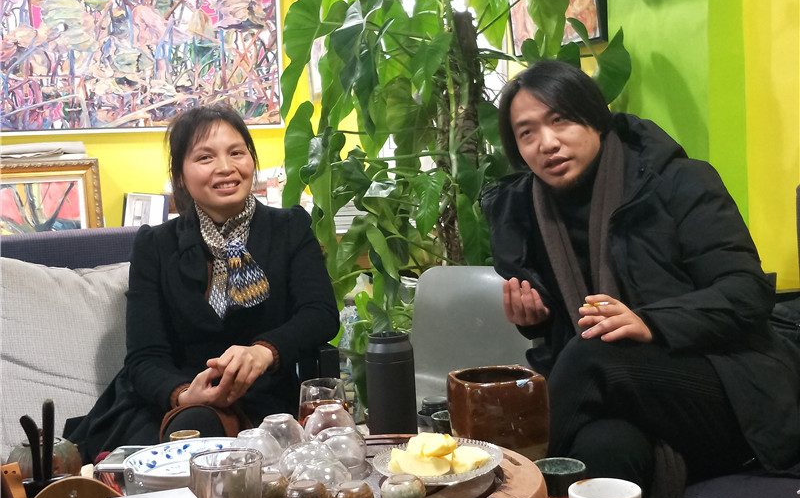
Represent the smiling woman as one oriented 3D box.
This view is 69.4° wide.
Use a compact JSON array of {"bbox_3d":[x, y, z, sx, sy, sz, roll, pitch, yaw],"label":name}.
[{"bbox_3d":[-0.400,0.280,1.210,0.560,1.180,0.680,-2,-1,-10],"label":"smiling woman"}]

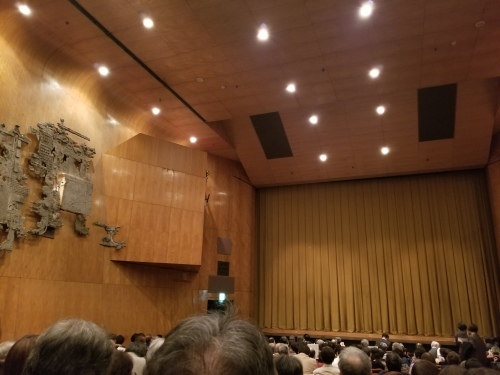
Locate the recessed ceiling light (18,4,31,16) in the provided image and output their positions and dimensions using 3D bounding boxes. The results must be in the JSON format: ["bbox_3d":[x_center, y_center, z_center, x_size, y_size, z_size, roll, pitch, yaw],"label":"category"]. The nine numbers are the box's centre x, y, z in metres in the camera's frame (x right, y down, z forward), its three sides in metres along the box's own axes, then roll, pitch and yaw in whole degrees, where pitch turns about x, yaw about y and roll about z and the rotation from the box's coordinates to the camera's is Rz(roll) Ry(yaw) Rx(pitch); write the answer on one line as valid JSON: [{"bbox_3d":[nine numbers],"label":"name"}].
[{"bbox_3d":[-5.792,-4.576,9.653,0.250,0.130,0.250,-5,-14,20],"label":"recessed ceiling light"}]

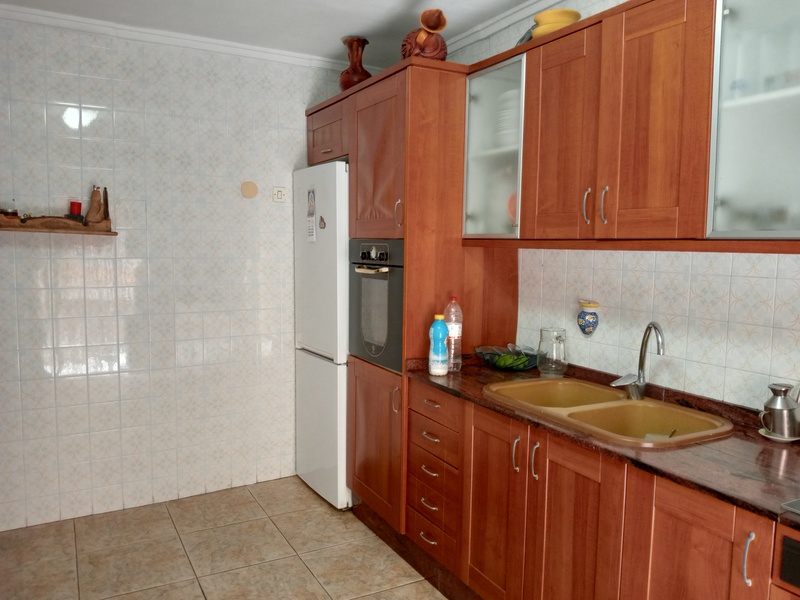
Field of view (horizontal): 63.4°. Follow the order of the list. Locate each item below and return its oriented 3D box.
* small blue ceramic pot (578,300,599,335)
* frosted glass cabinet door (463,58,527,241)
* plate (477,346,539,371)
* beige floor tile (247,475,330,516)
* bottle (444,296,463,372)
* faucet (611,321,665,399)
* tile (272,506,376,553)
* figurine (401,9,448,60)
[{"bbox_3d":[0.747,0.073,2.571,0.065,0.136,0.098,-2,6,-28],"label":"small blue ceramic pot"},{"bbox_3d":[0.382,-0.598,2.643,0.020,0.691,0.393,-3,6,-28],"label":"frosted glass cabinet door"},{"bbox_3d":[0.489,0.271,2.875,0.300,0.080,0.265,2,5,11],"label":"plate"},{"bbox_3d":[-0.604,1.132,3.752,0.456,0.010,0.456,-2,6,-29],"label":"beige floor tile"},{"bbox_3d":[0.233,0.143,2.771,0.080,0.317,0.080,1,5,0],"label":"bottle"},{"bbox_3d":[0.834,0.221,2.263,0.135,0.295,0.220,1,5,6],"label":"faucet"},{"bbox_3d":[-0.386,1.181,3.375,0.463,0.010,0.463,-2,6,-28],"label":"tile"},{"bbox_3d":[0.116,-1.158,2.858,0.205,0.250,0.180,1,5,2],"label":"figurine"}]

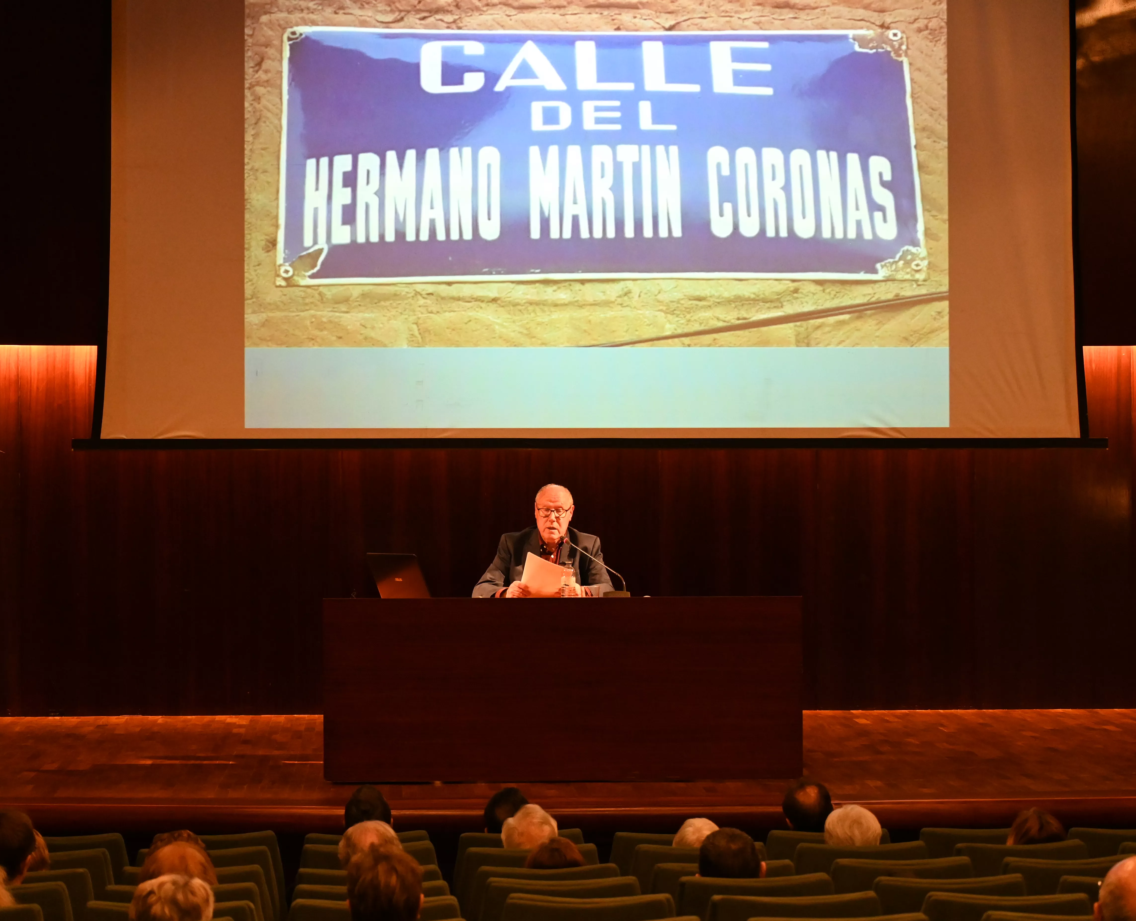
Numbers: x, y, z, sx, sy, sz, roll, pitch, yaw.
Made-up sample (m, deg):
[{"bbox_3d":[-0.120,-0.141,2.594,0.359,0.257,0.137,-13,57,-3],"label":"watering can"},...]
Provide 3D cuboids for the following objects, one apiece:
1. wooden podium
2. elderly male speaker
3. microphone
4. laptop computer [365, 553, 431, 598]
[{"bbox_3d":[-0.044,0.943,15.999,1.975,0.765,0.700,0,0,-4],"label":"wooden podium"},{"bbox_3d":[-0.095,0.715,16.130,0.600,1.220,0.780,0,0,2],"label":"elderly male speaker"},{"bbox_3d":[0.120,0.460,15.960,0.330,0.270,0.110,0,0,38],"label":"microphone"},{"bbox_3d":[-0.610,0.503,15.950,0.300,0.230,0.345,0,0,-37],"label":"laptop computer"}]

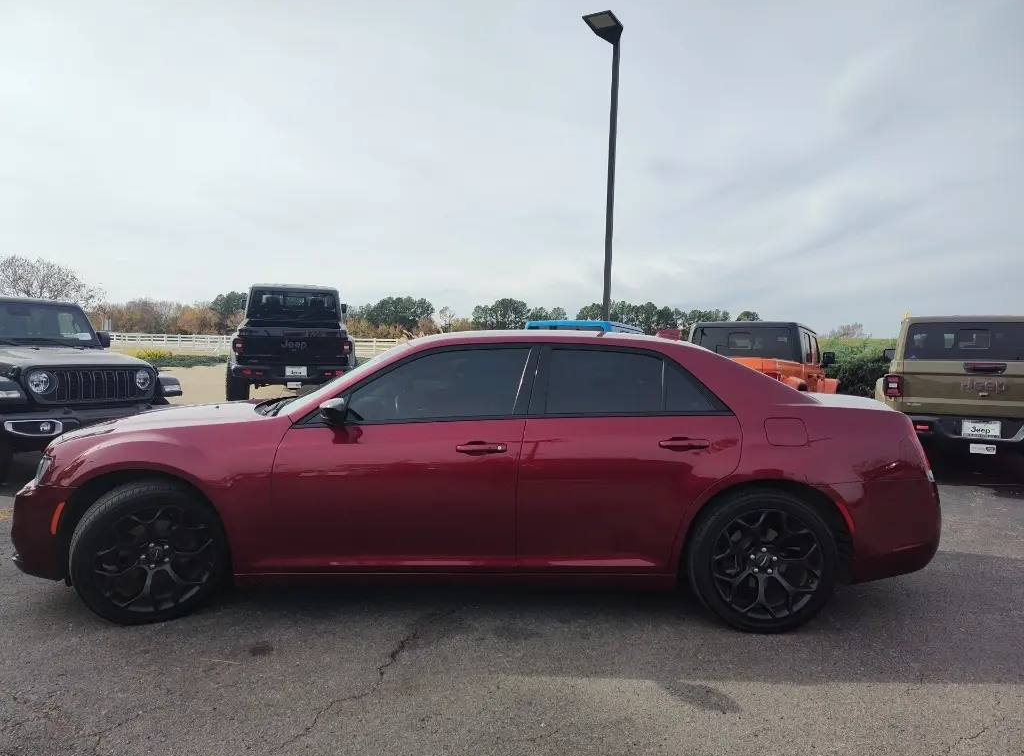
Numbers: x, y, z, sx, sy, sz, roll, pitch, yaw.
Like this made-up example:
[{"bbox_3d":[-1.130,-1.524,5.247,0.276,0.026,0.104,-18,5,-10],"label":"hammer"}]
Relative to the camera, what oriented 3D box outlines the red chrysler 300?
[{"bbox_3d":[-0.125,0.459,4.220,5.040,1.485,1.950,1,3,0],"label":"red chrysler 300"}]

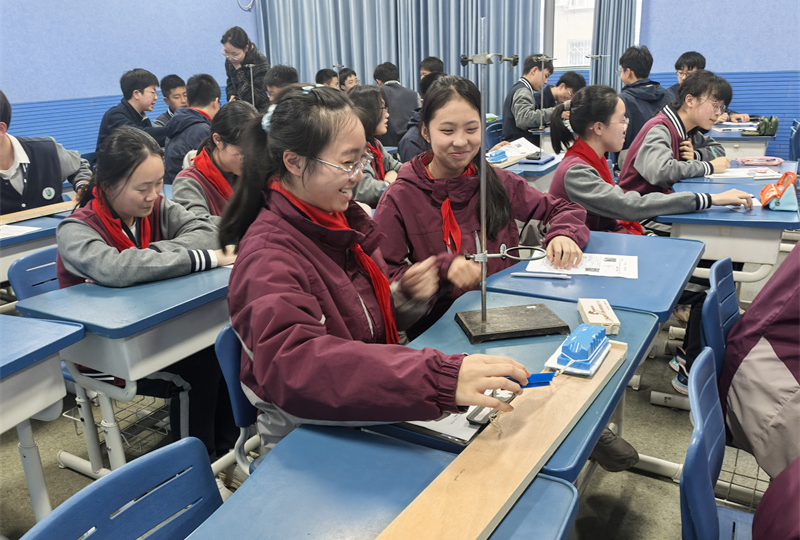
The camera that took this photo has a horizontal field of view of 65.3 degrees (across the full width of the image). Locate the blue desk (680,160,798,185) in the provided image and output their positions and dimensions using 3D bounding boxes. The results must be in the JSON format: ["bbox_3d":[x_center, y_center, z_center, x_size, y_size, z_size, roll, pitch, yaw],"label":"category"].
[{"bbox_3d":[1.568,-0.072,2.838,0.413,0.752,0.609,9,21,32],"label":"blue desk"}]

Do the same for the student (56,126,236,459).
[{"bbox_3d":[-0.802,0.119,1.987,0.630,1.127,0.520,11,23,36],"label":"student"}]

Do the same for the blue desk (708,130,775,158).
[{"bbox_3d":[2.262,-0.559,4.295,0.450,0.750,0.645,7,20,25],"label":"blue desk"}]

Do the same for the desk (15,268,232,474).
[{"bbox_3d":[-0.609,0.379,1.823,0.450,0.750,0.645,9,21,31],"label":"desk"}]

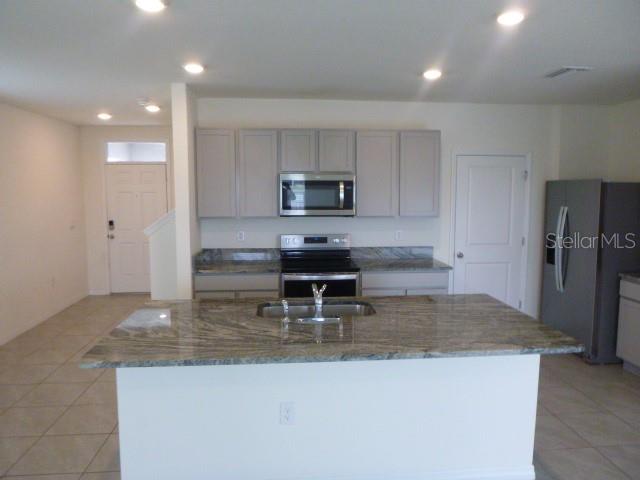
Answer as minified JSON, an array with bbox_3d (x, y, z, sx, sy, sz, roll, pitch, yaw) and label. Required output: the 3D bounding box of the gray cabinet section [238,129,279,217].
[{"bbox_3d":[-0.636,-0.689,4.813,0.418,0.896,0.325,0,6,-5],"label":"gray cabinet section"}]

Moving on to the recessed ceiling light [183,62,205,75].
[{"bbox_3d":[-1.000,-1.350,3.665,0.171,0.025,0.171,-1,6,-5],"label":"recessed ceiling light"}]

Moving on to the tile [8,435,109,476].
[{"bbox_3d":[-1.628,1.352,2.913,0.452,0.010,0.452,0,6,-5],"label":"tile"}]

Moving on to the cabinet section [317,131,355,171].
[{"bbox_3d":[0.151,-0.918,4.862,0.384,0.446,0.325,0,6,-5],"label":"cabinet section"}]

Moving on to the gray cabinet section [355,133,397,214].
[{"bbox_3d":[0.567,-0.697,4.924,0.454,0.896,0.325,0,6,-5],"label":"gray cabinet section"}]

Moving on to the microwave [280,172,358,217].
[{"bbox_3d":[-0.032,-0.475,4.838,0.762,0.434,0.412,-1,6,-5],"label":"microwave"}]

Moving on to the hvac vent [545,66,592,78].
[{"bbox_3d":[2.003,-1.358,3.775,0.261,0.025,0.352,-1,6,-5],"label":"hvac vent"}]

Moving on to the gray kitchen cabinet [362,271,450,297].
[{"bbox_3d":[0.824,0.699,4.927,0.905,0.870,0.625,0,6,-5],"label":"gray kitchen cabinet"}]

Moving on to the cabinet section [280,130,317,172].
[{"bbox_3d":[-0.234,-0.916,4.826,0.389,0.446,0.325,0,6,-5],"label":"cabinet section"}]

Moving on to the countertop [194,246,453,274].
[{"bbox_3d":[0.032,0.205,4.799,2.547,0.150,0.653,-1,6,-5],"label":"countertop"}]

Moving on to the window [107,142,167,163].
[{"bbox_3d":[-2.816,-1.349,7.131,0.920,0.335,0.080,0,6,-5],"label":"window"}]

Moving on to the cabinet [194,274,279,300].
[{"bbox_3d":[-0.820,0.723,4.788,0.809,0.880,0.633,-1,6,-5],"label":"cabinet"}]

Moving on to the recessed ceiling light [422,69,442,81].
[{"bbox_3d":[0.941,-1.371,3.864,0.170,0.030,0.170,0,6,-5],"label":"recessed ceiling light"}]

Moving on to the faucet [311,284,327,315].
[{"bbox_3d":[-0.007,0.358,2.795,0.110,0.210,0.200,-1,6,-9],"label":"faucet"}]

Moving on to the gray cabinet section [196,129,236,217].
[{"bbox_3d":[-1.044,-0.687,4.776,0.400,0.896,0.325,0,6,-5],"label":"gray cabinet section"}]

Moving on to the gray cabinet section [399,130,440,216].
[{"bbox_3d":[1.014,-0.700,4.965,0.444,0.896,0.325,0,6,-5],"label":"gray cabinet section"}]

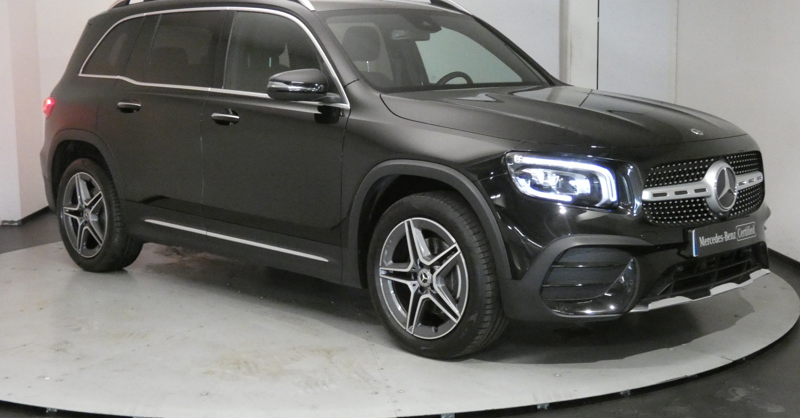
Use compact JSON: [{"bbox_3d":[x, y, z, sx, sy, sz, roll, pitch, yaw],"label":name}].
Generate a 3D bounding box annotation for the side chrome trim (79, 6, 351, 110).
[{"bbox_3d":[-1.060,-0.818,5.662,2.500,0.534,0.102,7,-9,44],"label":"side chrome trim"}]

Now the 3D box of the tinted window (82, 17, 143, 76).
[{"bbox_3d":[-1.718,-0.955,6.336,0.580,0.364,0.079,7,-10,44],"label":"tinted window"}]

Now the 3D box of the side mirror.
[{"bbox_3d":[-0.471,-0.579,4.938,0.190,0.150,0.215,7,11,44],"label":"side mirror"}]

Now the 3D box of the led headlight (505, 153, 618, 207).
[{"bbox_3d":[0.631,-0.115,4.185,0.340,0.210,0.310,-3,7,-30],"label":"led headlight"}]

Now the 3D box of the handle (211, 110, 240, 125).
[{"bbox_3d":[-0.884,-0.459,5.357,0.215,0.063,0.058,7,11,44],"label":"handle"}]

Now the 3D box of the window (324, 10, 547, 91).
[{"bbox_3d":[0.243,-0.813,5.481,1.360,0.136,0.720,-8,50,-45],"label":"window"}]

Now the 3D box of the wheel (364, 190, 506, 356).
[{"bbox_3d":[0.168,0.281,4.573,0.715,0.710,0.240,7,9,44],"label":"wheel"}]

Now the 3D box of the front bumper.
[{"bbox_3d":[1.187,0.158,4.680,0.520,0.490,1.820,7,9,44],"label":"front bumper"}]

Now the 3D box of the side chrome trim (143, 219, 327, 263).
[{"bbox_3d":[-0.888,0.155,5.474,1.570,0.035,0.030,9,10,44],"label":"side chrome trim"}]

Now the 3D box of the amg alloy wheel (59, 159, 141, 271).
[{"bbox_3d":[-1.847,0.026,6.545,0.715,0.710,0.240,7,11,44],"label":"amg alloy wheel"}]

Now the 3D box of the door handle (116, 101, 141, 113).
[{"bbox_3d":[-1.543,-0.578,6.042,0.225,0.058,0.055,7,9,44],"label":"door handle"}]

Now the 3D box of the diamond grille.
[{"bbox_3d":[1.333,-0.085,4.500,0.105,0.280,1.000,7,11,44],"label":"diamond grille"}]

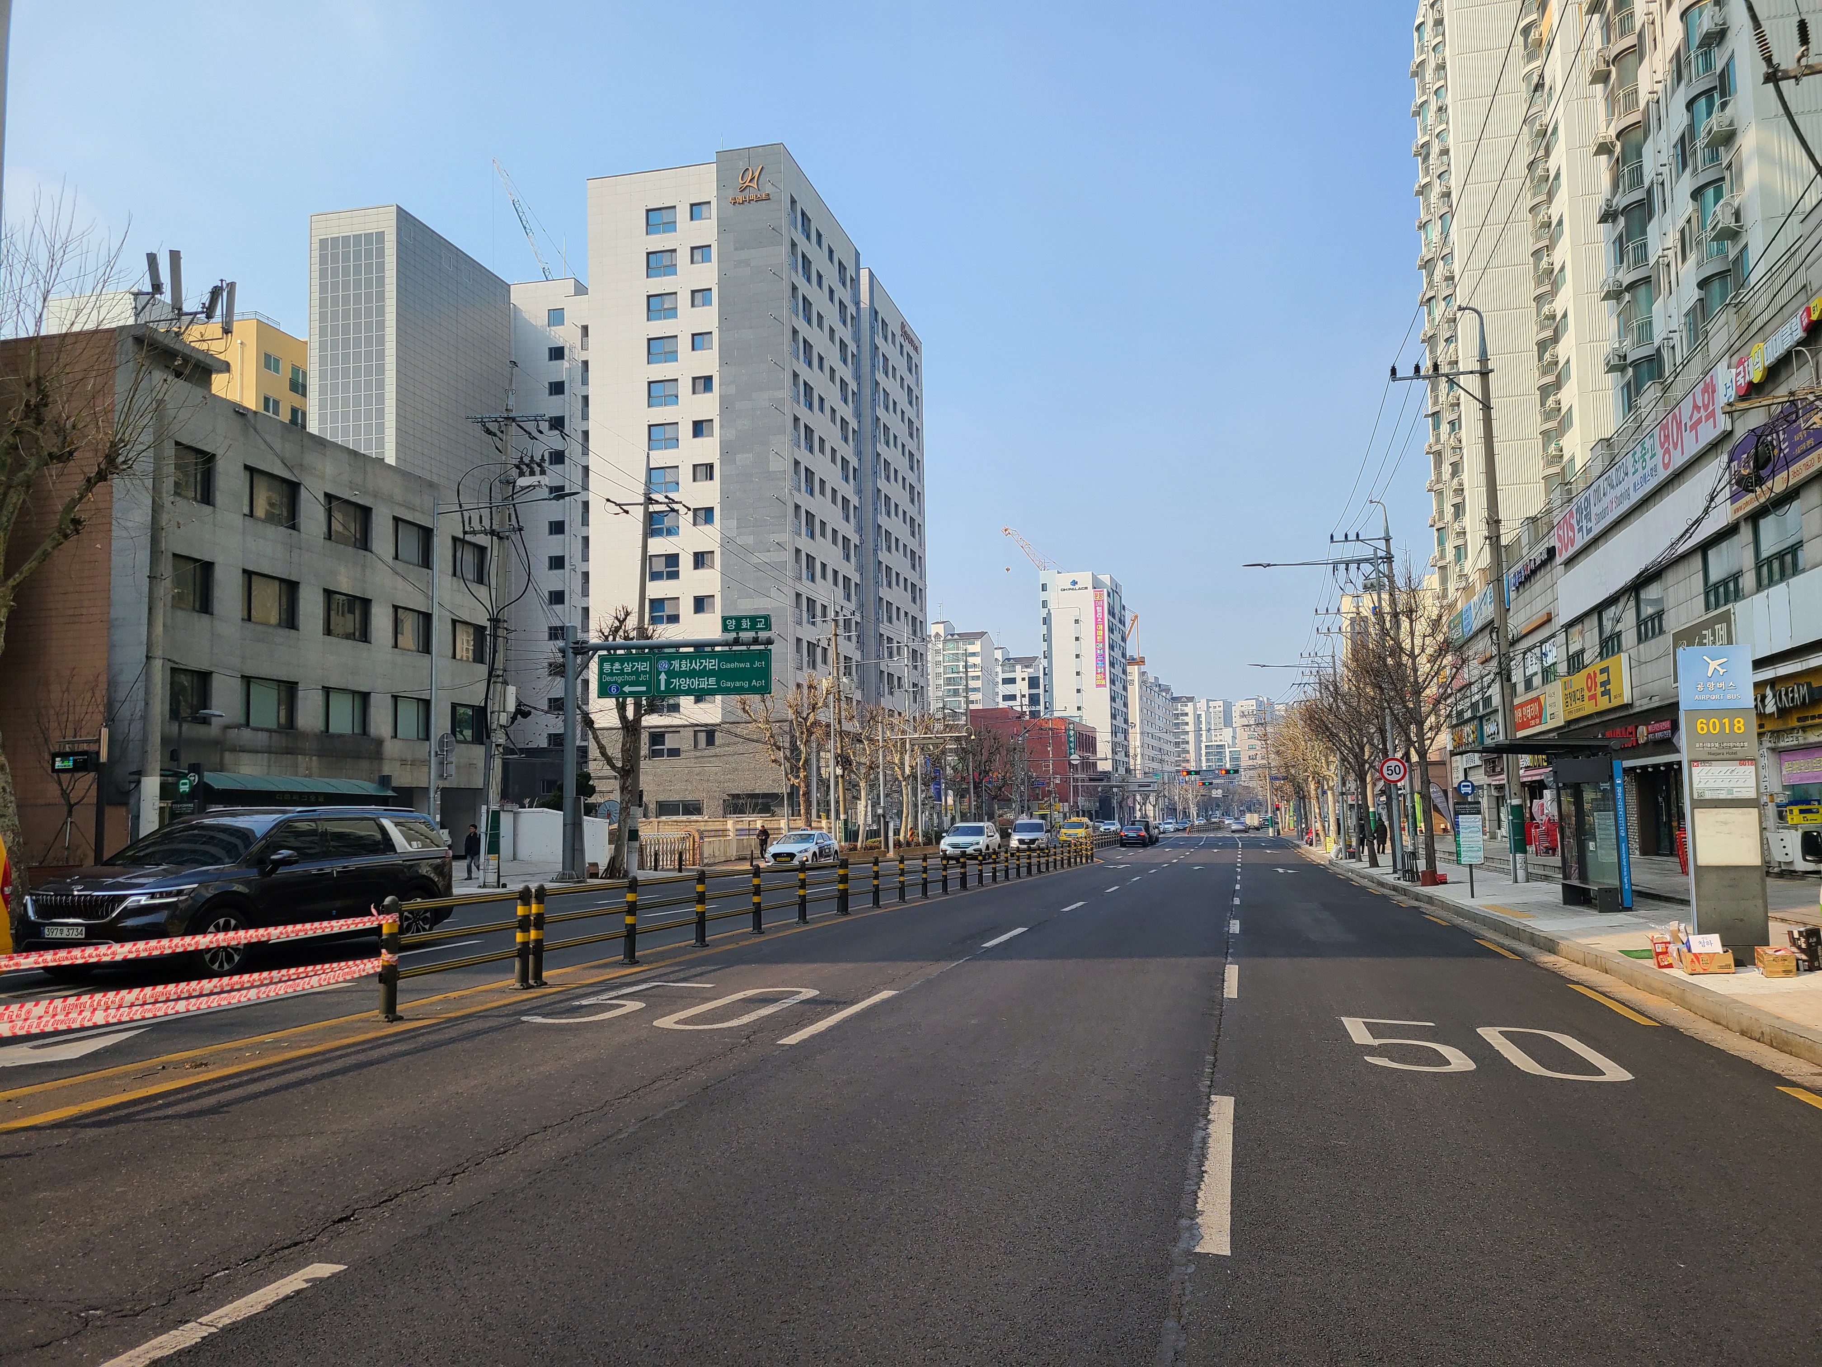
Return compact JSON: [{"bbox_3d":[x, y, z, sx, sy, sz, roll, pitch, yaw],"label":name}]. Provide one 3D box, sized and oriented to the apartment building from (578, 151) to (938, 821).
[{"bbox_3d":[-9.965,-10.381,107.262,13.723,45.609,39.226,-2,-6,13],"label":"apartment building"}]

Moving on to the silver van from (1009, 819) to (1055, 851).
[{"bbox_3d":[6.499,8.151,72.473,1.920,1.930,5.100,-3,-6,11],"label":"silver van"}]

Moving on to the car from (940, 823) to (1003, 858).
[{"bbox_3d":[2.730,7.024,61.300,1.850,1.670,4.600,-2,-6,14],"label":"car"}]

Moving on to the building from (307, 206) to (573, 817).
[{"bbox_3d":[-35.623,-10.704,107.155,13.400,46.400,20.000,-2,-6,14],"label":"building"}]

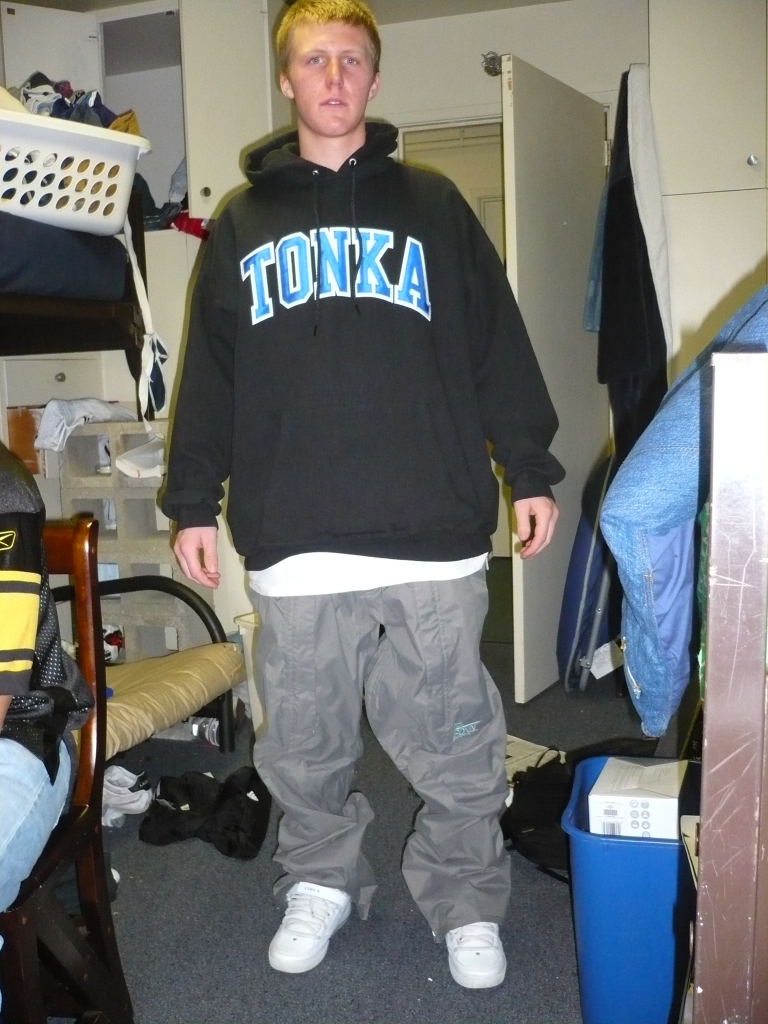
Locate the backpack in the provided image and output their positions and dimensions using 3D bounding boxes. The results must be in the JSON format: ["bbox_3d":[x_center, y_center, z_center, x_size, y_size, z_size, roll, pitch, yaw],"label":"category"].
[{"bbox_3d":[0.484,0.661,2.500,0.360,0.200,0.460,0,7,17],"label":"backpack"}]

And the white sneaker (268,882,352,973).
[{"bbox_3d":[-0.131,0.775,2.048,0.110,0.120,0.300,0,7,17],"label":"white sneaker"}]

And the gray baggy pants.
[{"bbox_3d":[-0.005,0.417,2.035,0.490,0.800,0.330,-1,7,6],"label":"gray baggy pants"}]

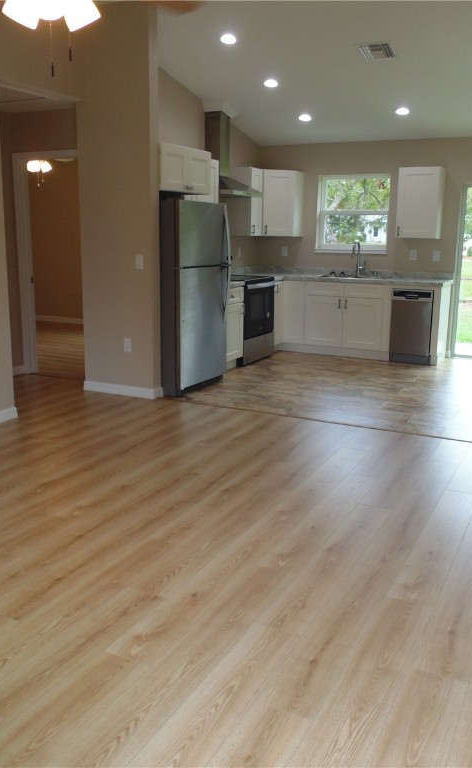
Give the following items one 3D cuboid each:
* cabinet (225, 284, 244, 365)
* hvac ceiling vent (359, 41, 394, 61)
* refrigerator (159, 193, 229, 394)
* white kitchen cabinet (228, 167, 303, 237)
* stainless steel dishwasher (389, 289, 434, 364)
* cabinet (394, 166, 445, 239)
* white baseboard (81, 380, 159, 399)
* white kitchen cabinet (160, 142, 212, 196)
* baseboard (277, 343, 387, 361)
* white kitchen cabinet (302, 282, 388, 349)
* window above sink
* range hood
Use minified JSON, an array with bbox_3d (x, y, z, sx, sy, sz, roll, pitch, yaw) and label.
[{"bbox_3d":[-0.332,-0.593,6.936,0.619,0.878,0.582,7,14,27],"label":"cabinet"},{"bbox_3d":[1.171,-2.767,5.414,0.270,0.030,0.270,7,4,27],"label":"hvac ceiling vent"},{"bbox_3d":[-0.616,-0.842,6.115,0.800,1.680,0.790,7,14,27],"label":"refrigerator"},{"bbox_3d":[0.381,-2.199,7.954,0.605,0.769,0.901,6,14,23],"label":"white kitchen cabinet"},{"bbox_3d":[2.094,-0.695,7.519,0.455,0.840,0.580,7,14,27],"label":"stainless steel dishwasher"},{"bbox_3d":[2.096,-2.043,7.388,0.455,0.769,0.328,7,14,27],"label":"cabinet"},{"bbox_3d":[-1.035,0.049,5.760,0.750,0.090,0.020,7,14,27],"label":"white baseboard"},{"bbox_3d":[-0.706,-1.918,5.890,0.628,0.382,0.837,7,14,27],"label":"white kitchen cabinet"},{"bbox_3d":[1.156,-0.391,7.851,1.401,0.105,0.023,7,14,27],"label":"baseboard"},{"bbox_3d":[1.405,-0.828,7.866,1.024,0.801,0.610,7,14,27],"label":"white kitchen cabinet"},{"bbox_3d":[1.430,-2.068,7.971,0.910,0.930,0.120,7,14,27],"label":"window above sink"},{"bbox_3d":[-0.058,-2.509,7.186,0.464,0.874,0.755,7,14,27],"label":"range hood"}]

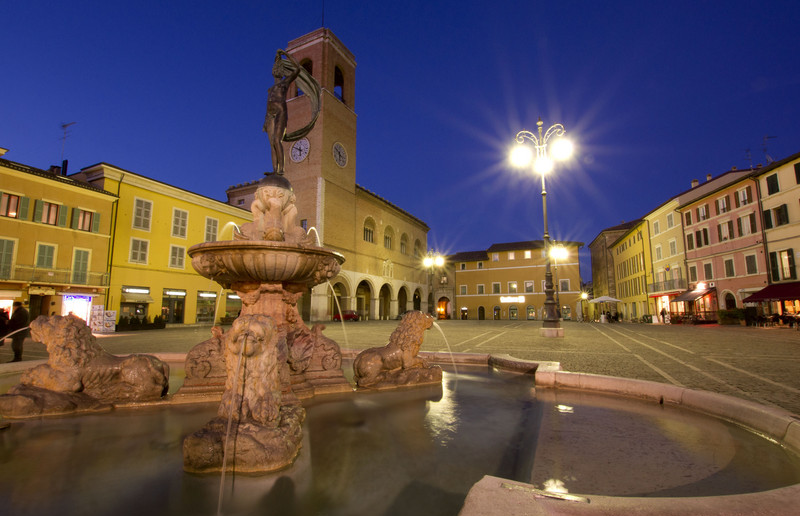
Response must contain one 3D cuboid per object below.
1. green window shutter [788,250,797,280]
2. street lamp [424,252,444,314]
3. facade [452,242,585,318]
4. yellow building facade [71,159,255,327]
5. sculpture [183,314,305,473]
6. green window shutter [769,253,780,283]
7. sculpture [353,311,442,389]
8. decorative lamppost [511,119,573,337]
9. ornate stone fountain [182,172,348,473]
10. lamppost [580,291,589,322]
[{"bbox_3d":[31.393,0.480,26.642,0.080,2.350,0.620,-2,-9,12],"label":"green window shutter"},{"bbox_3d":[4.875,3.928,49.973,2.900,10.718,2.600,0,-9,0],"label":"street lamp"},{"bbox_3d":[17.288,3.677,52.018,18.109,11.939,2.200,-4,-9,24],"label":"facade"},{"bbox_3d":[-18.095,0.189,28.917,2.600,11.300,13.000,-3,-9,21],"label":"yellow building facade"},{"bbox_3d":[-1.431,1.107,3.277,0.840,1.172,1.500,3,-9,-18],"label":"sculpture"},{"bbox_3d":[31.725,0.762,28.218,0.080,2.300,0.650,-2,-9,12],"label":"green window shutter"},{"bbox_3d":[-0.081,1.471,5.670,1.450,1.172,0.780,3,-9,-18],"label":"sculpture"},{"bbox_3d":[8.122,-1.965,18.501,2.900,12.355,2.700,0,-9,0],"label":"decorative lamppost"},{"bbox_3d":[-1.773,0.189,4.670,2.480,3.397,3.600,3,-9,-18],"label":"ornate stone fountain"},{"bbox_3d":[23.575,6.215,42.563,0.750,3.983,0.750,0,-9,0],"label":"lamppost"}]

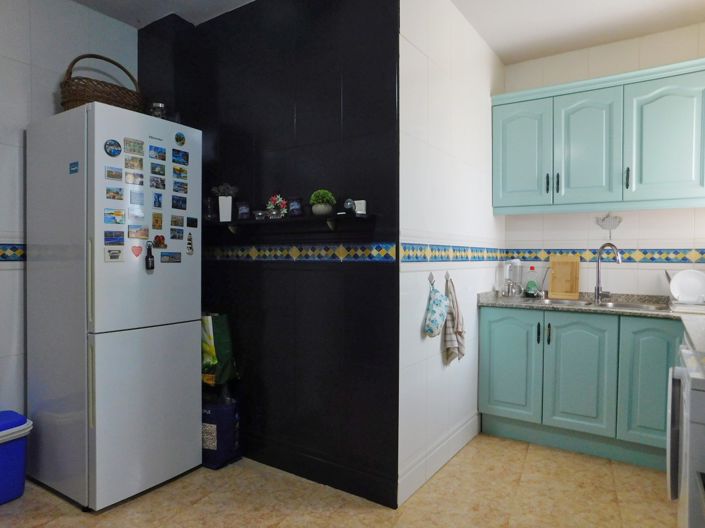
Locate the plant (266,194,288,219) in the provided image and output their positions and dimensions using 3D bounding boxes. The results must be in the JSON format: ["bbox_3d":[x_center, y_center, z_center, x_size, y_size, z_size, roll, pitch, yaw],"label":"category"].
[{"bbox_3d":[-0.398,-0.301,2.478,0.107,0.138,0.103,0,1,34],"label":"plant"}]

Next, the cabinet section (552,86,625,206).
[{"bbox_3d":[1.591,-0.750,3.131,0.402,0.714,0.322,1,1,34],"label":"cabinet section"}]

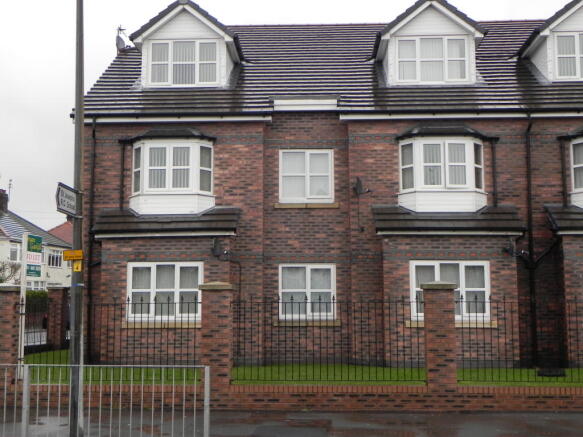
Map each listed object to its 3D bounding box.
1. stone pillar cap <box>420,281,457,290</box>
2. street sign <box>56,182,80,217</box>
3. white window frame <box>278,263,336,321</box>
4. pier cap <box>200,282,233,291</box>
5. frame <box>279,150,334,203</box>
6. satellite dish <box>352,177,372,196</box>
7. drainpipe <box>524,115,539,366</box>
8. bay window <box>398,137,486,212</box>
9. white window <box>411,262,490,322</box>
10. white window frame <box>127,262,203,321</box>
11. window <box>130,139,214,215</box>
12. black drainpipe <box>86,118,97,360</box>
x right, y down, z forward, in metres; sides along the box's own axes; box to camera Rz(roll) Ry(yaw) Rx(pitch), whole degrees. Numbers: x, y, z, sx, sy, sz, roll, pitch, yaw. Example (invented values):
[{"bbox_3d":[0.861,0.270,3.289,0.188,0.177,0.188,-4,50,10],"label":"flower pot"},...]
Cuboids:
[{"bbox_3d":[2.328,1.061,12.240,0.515,0.130,0.515,0,-6,2],"label":"stone pillar cap"},{"bbox_3d":[-2.540,-0.201,8.833,0.050,0.294,0.650,-1,-6,5],"label":"street sign"},{"bbox_3d":[0.370,1.698,17.890,1.325,1.294,0.100,0,-6,2],"label":"white window frame"},{"bbox_3d":[-1.172,1.078,12.393,0.530,0.129,0.530,0,-6,2],"label":"pier cap"},{"bbox_3d":[0.348,-0.985,18.063,1.304,1.253,0.100,0,-6,2],"label":"frame"},{"bbox_3d":[1.600,-0.718,17.218,0.360,0.440,0.430,-3,-7,27],"label":"satellite dish"},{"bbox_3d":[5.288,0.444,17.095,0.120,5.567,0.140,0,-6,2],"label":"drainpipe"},{"bbox_3d":[3.396,-0.949,17.195,1.959,1.690,0.460,0,-6,2],"label":"bay window"},{"bbox_3d":[3.337,1.523,16.349,1.685,1.260,0.100,0,-6,2],"label":"white window"},{"bbox_3d":[-2.710,1.565,16.657,1.636,1.259,0.100,0,-6,2],"label":"white window frame"},{"bbox_3d":[-2.729,-0.919,17.526,1.977,1.713,0.420,0,-6,2],"label":"window"},{"bbox_3d":[-4.512,0.430,17.511,0.100,5.489,0.120,0,-6,2],"label":"black drainpipe"}]

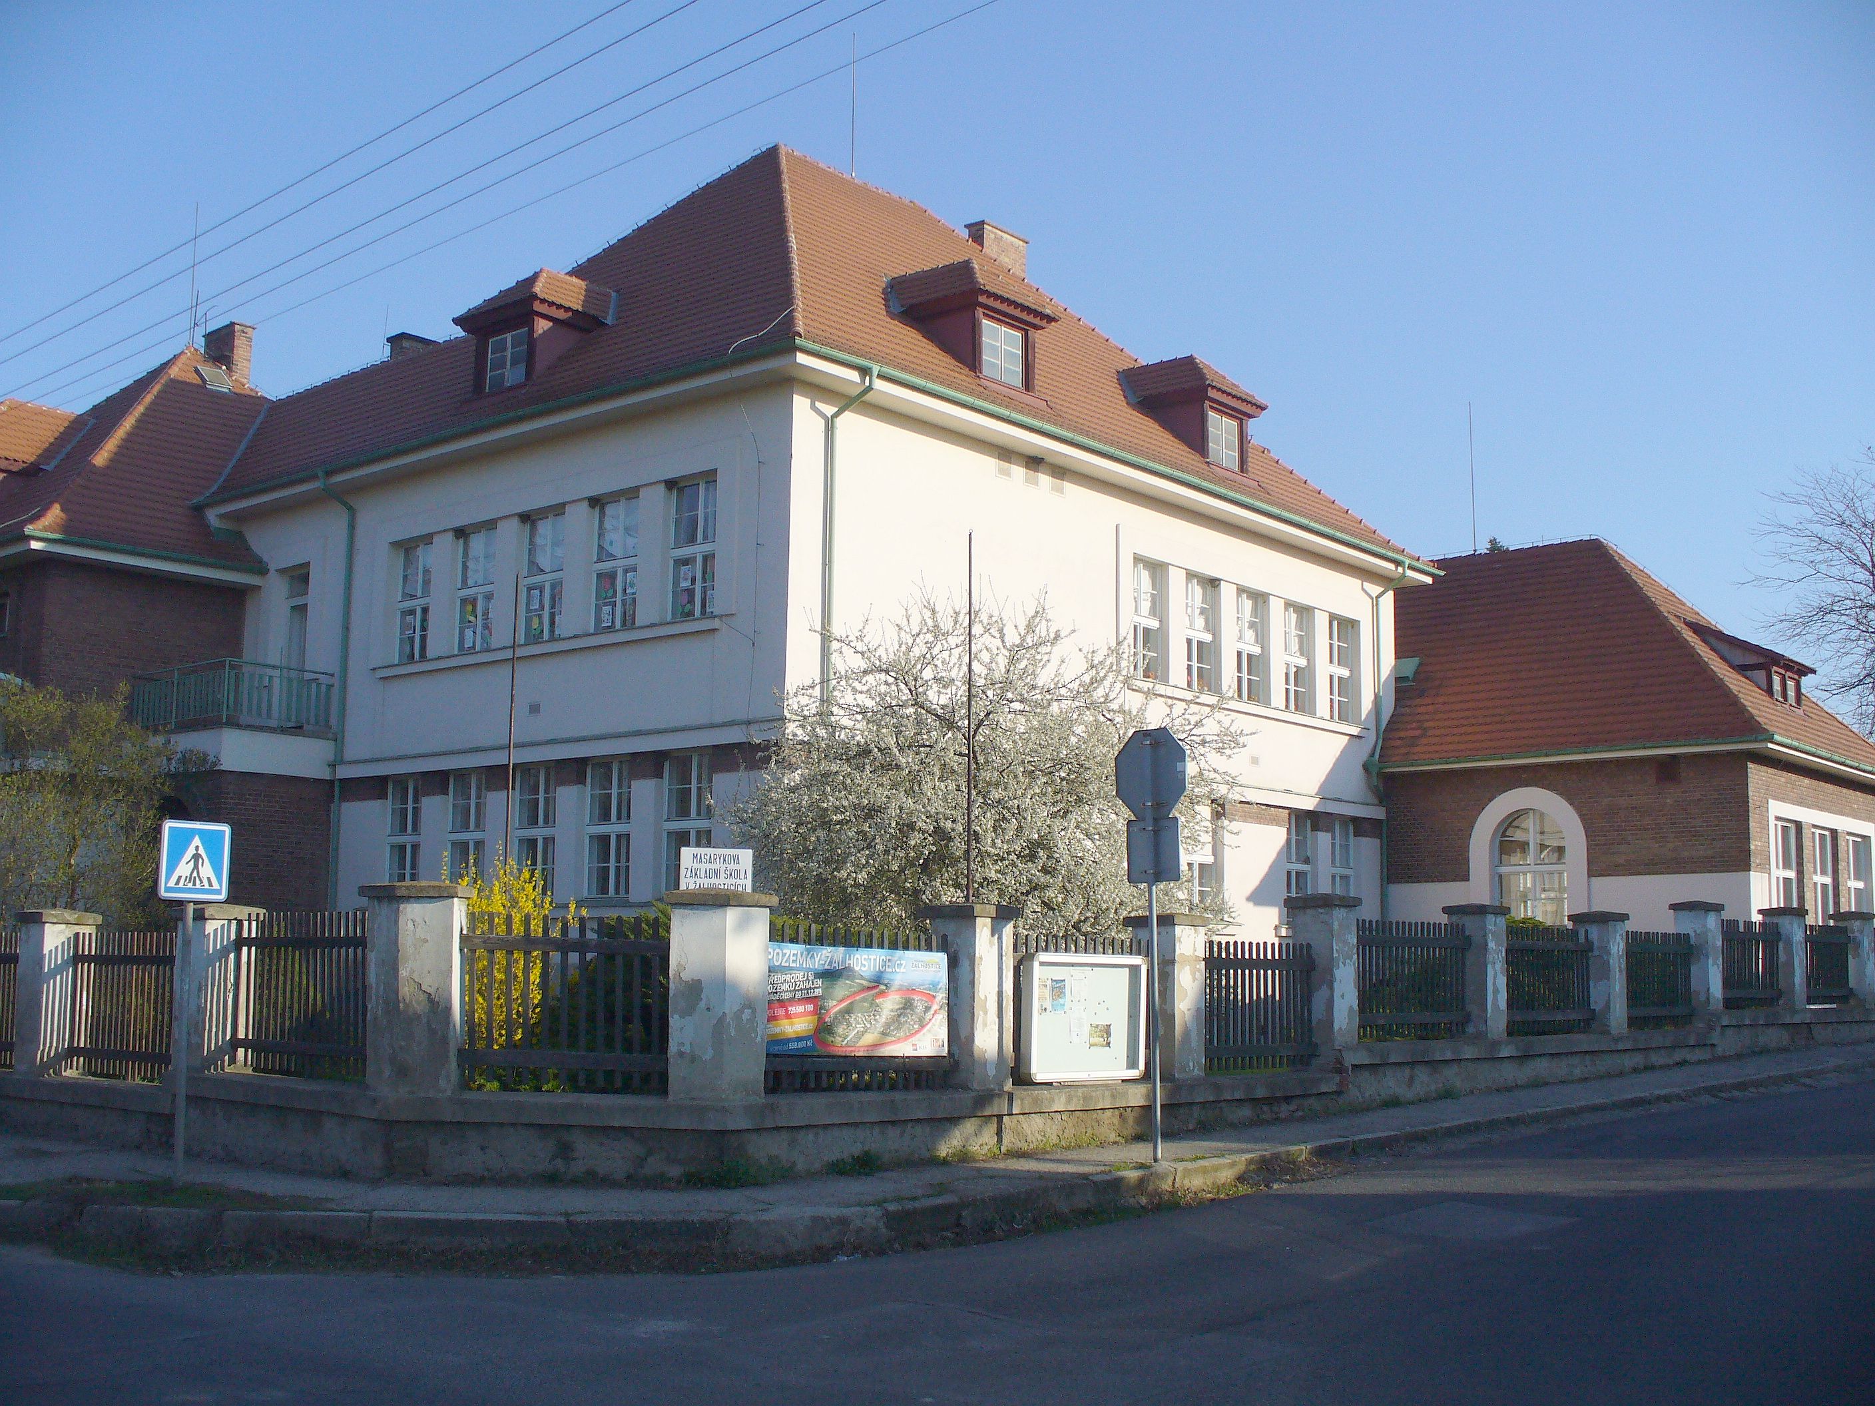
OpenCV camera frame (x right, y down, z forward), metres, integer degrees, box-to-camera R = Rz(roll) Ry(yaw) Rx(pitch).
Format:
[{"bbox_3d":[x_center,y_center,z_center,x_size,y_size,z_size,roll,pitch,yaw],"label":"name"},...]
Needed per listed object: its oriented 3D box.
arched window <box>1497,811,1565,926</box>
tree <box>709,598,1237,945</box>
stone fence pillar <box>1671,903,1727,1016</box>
[{"bbox_3d":[10.692,2.964,35.922,1.395,2.127,0.180,-6,-10,40],"label":"arched window"},{"bbox_3d":[0.530,1.338,21.905,5.324,5.082,5.553,1,-8,0],"label":"tree"},{"bbox_3d":[10.047,3.372,26.574,0.540,1.482,0.540,-6,-10,40],"label":"stone fence pillar"}]

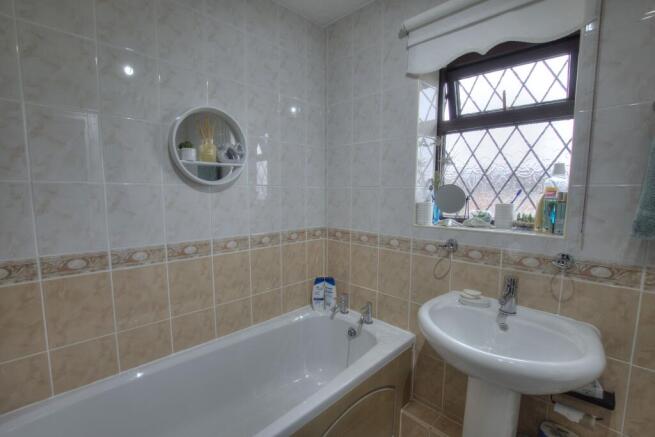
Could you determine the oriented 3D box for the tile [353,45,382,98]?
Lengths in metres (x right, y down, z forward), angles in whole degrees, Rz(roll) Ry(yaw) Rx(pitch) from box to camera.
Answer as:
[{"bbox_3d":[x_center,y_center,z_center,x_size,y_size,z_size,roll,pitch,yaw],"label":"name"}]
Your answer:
[{"bbox_3d":[0.233,-0.837,1.569,0.202,0.256,0.010,5,8,41],"label":"tile"}]

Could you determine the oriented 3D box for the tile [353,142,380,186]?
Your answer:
[{"bbox_3d":[0.229,-0.312,1.618,0.202,0.258,0.010,5,7,41],"label":"tile"}]

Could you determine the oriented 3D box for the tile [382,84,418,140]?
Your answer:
[{"bbox_3d":[0.376,-0.562,1.438,0.200,0.258,0.009,5,7,43],"label":"tile"}]

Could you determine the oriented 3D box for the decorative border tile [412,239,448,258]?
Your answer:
[{"bbox_3d":[0.531,0.154,1.394,0.202,0.077,0.010,5,8,41],"label":"decorative border tile"}]

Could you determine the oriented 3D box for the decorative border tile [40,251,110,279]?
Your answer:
[{"bbox_3d":[-0.955,0.178,1.045,0.198,0.077,0.010,-5,8,-41],"label":"decorative border tile"}]

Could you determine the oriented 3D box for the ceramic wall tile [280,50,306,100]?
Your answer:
[{"bbox_3d":[-0.201,-0.831,1.599,0.200,0.250,0.010,-5,8,-44],"label":"ceramic wall tile"}]

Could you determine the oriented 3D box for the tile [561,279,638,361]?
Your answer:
[{"bbox_3d":[0.955,0.359,0.975,0.200,0.250,0.010,5,7,43],"label":"tile"}]

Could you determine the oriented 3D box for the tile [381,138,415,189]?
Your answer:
[{"bbox_3d":[0.376,-0.292,1.450,0.200,0.250,0.010,5,7,43],"label":"tile"}]

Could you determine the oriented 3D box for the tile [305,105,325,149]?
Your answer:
[{"bbox_3d":[-0.074,-0.587,1.727,0.146,0.257,0.009,-5,7,-42],"label":"tile"}]

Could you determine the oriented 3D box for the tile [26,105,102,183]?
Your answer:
[{"bbox_3d":[-0.952,-0.262,1.001,0.198,0.255,0.010,-5,8,-41],"label":"tile"}]

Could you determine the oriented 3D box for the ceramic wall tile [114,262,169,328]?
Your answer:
[{"bbox_3d":[-0.789,0.329,1.166,0.200,0.258,0.009,-5,7,-42],"label":"ceramic wall tile"}]

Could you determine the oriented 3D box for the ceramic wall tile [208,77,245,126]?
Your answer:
[{"bbox_3d":[-0.490,-0.549,1.353,0.200,0.250,0.010,-5,8,-44],"label":"ceramic wall tile"}]

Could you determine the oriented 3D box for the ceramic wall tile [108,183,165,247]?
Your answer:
[{"bbox_3d":[-0.804,-0.009,1.160,0.198,0.266,0.010,-5,8,-41],"label":"ceramic wall tile"}]

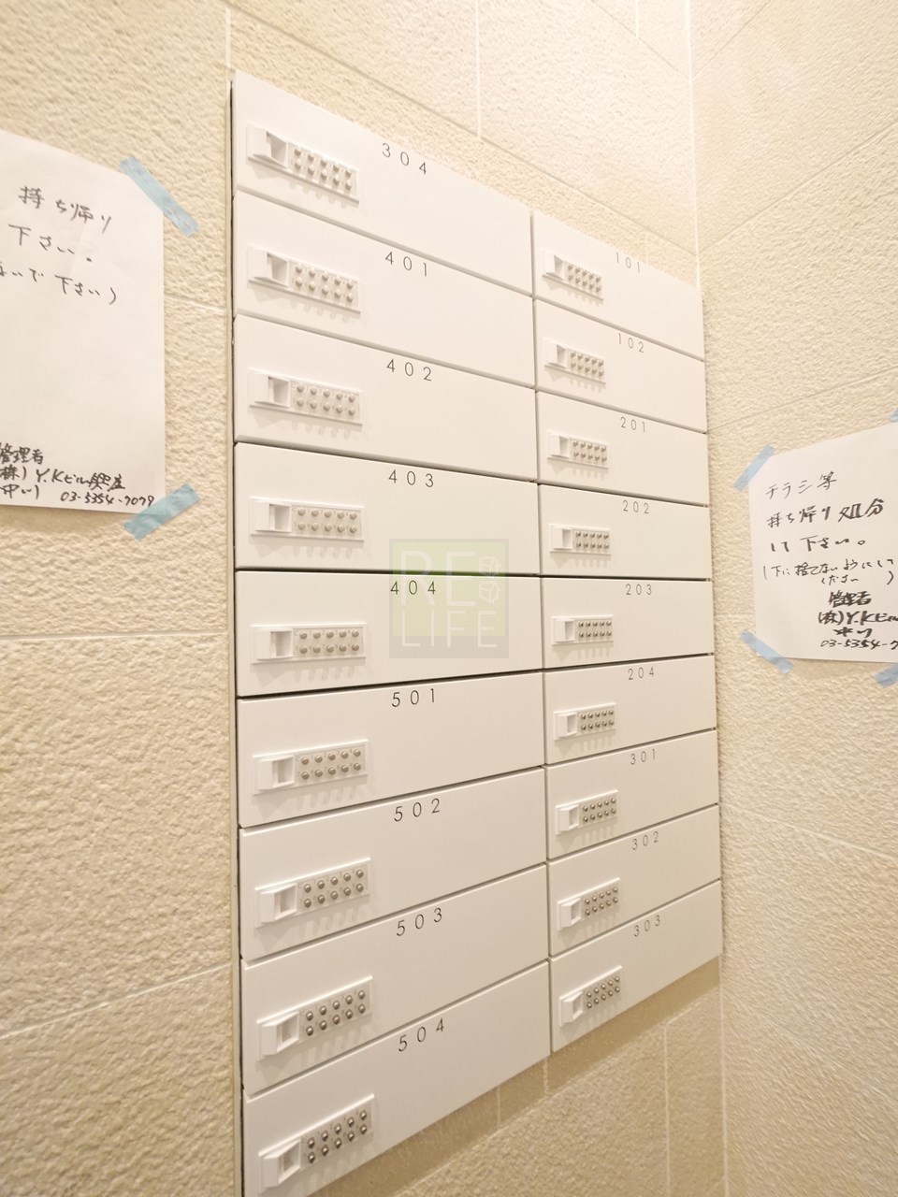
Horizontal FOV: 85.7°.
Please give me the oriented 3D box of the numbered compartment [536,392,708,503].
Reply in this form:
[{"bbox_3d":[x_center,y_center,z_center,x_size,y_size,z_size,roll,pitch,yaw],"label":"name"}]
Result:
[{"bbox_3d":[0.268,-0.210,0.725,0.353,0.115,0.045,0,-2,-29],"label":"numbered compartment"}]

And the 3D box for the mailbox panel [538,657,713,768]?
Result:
[{"bbox_3d":[0.276,0.152,0.714,0.353,0.115,0.040,0,-2,-29],"label":"mailbox panel"}]

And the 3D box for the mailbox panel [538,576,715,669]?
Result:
[{"bbox_3d":[0.273,0.032,0.717,0.353,0.115,0.040,0,-2,-29],"label":"mailbox panel"}]

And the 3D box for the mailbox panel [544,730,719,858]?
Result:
[{"bbox_3d":[0.278,0.273,0.710,0.353,0.115,0.040,0,-2,-29],"label":"mailbox panel"}]

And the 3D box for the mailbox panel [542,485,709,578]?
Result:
[{"bbox_3d":[0.270,-0.089,0.722,0.353,0.115,0.045,0,-2,-29],"label":"mailbox panel"}]

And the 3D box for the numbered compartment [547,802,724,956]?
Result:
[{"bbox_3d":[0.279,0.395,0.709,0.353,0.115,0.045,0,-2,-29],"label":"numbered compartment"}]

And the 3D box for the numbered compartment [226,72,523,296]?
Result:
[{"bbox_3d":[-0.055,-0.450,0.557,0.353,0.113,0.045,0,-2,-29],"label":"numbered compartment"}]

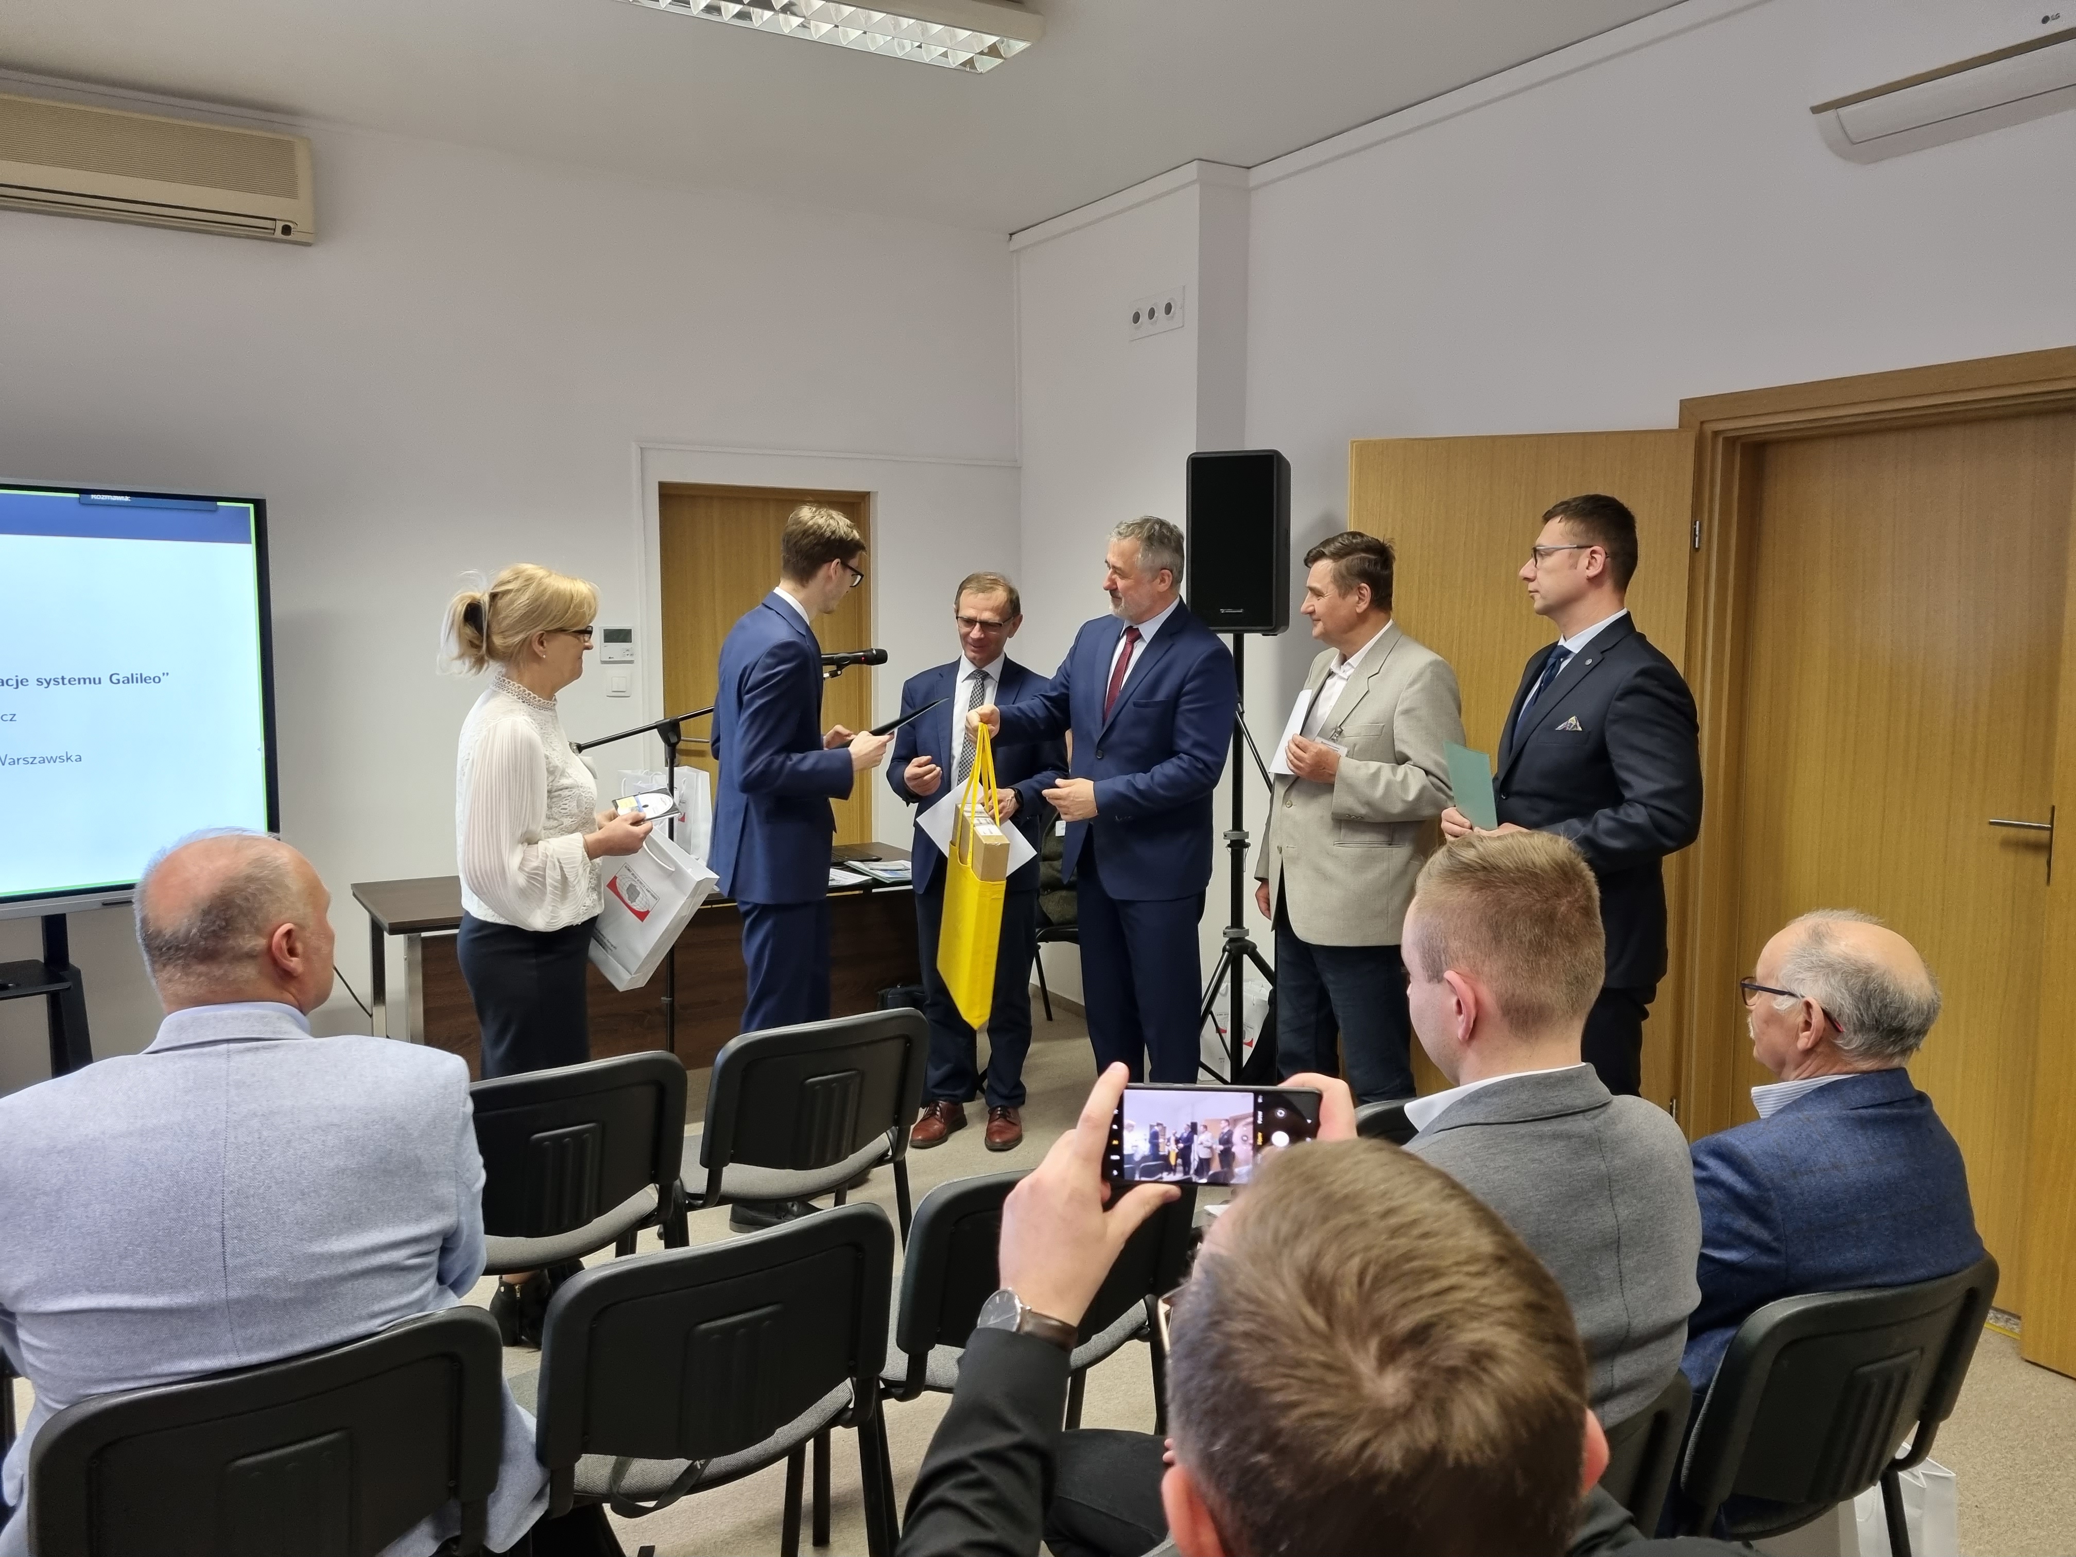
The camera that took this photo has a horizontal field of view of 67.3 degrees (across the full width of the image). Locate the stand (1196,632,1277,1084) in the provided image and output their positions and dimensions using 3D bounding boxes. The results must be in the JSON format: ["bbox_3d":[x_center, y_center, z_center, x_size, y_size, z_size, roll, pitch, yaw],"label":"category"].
[{"bbox_3d":[0.720,0.322,4.849,0.850,1.530,0.880,1,5,7],"label":"stand"}]

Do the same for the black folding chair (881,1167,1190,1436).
[{"bbox_3d":[-0.056,0.909,2.537,0.530,0.800,0.560,-3,6,-28],"label":"black folding chair"}]

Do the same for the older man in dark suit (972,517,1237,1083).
[{"bbox_3d":[0.205,0.207,4.330,0.600,1.856,0.560,-4,7,-33],"label":"older man in dark suit"}]

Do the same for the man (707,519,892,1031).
[{"bbox_3d":[-0.646,0.210,4.180,0.520,1.875,0.500,-2,6,-20],"label":"man"}]

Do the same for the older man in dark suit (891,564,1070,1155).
[{"bbox_3d":[-0.177,0.245,4.661,0.530,1.710,0.420,1,6,12],"label":"older man in dark suit"}]

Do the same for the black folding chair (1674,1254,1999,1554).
[{"bbox_3d":[0.867,0.942,2.083,0.540,0.820,0.570,-2,6,-21],"label":"black folding chair"}]

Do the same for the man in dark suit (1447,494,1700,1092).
[{"bbox_3d":[1.089,0.324,3.281,0.480,1.825,0.500,0,5,-8],"label":"man in dark suit"}]

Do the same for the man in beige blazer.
[{"bbox_3d":[0.816,0.281,3.930,0.420,1.789,0.550,-2,6,-20],"label":"man in beige blazer"}]

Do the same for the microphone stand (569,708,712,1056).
[{"bbox_3d":[-0.924,0.428,4.280,0.750,1.430,0.550,-2,6,-25],"label":"microphone stand"}]

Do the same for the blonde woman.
[{"bbox_3d":[-1.111,0.369,3.520,0.480,1.683,0.460,-1,6,-13],"label":"blonde woman"}]

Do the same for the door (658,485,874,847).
[{"bbox_3d":[-1.075,-0.101,6.194,0.914,2.100,0.100,-3,6,-32],"label":"door"}]

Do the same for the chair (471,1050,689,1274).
[{"bbox_3d":[-0.940,0.860,2.855,0.540,0.820,0.570,-3,7,-35],"label":"chair"}]

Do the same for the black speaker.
[{"bbox_3d":[0.624,-0.724,4.820,0.300,0.547,0.300,2,6,20],"label":"black speaker"}]

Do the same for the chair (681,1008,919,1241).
[{"bbox_3d":[-0.530,0.832,3.165,0.540,0.820,0.570,-3,7,-35],"label":"chair"}]

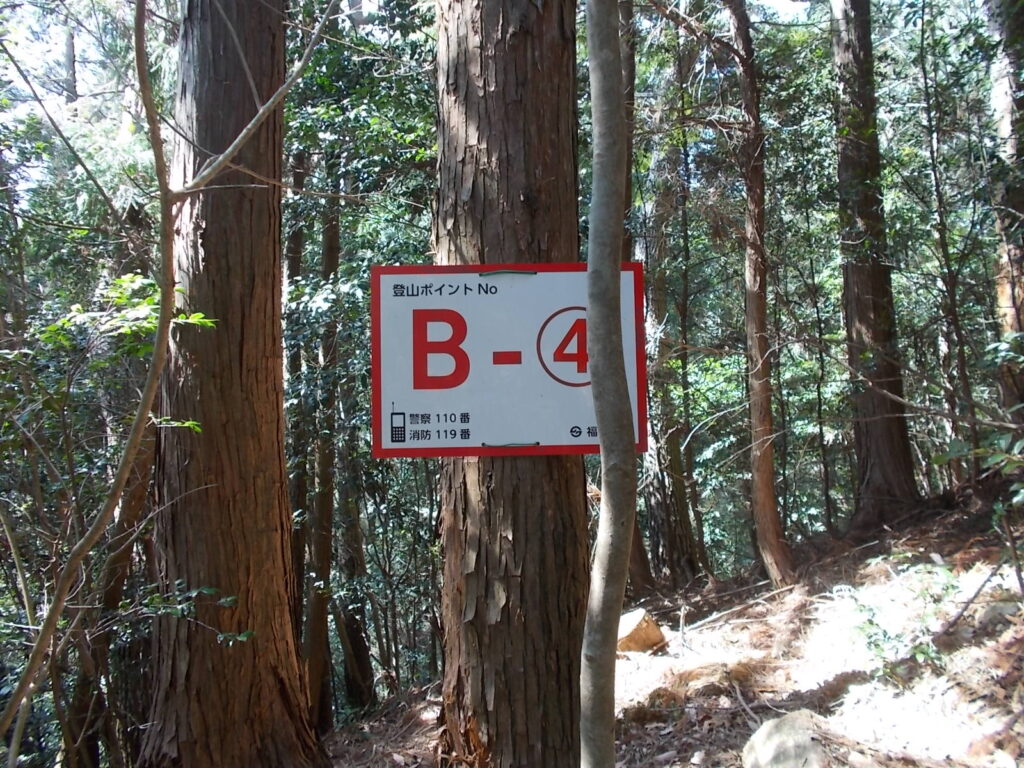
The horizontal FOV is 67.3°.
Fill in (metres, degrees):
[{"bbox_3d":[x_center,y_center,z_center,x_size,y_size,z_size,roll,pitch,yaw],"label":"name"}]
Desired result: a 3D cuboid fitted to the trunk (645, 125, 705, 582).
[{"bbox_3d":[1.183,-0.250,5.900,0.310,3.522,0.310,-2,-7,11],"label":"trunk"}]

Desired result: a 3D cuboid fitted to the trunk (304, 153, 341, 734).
[{"bbox_3d":[-1.029,0.325,4.200,0.140,3.200,0.140,-1,-4,0],"label":"trunk"}]

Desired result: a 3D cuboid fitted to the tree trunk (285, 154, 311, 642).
[{"bbox_3d":[-1.332,0.197,4.800,0.130,3.300,0.130,-1,-4,0],"label":"tree trunk"}]

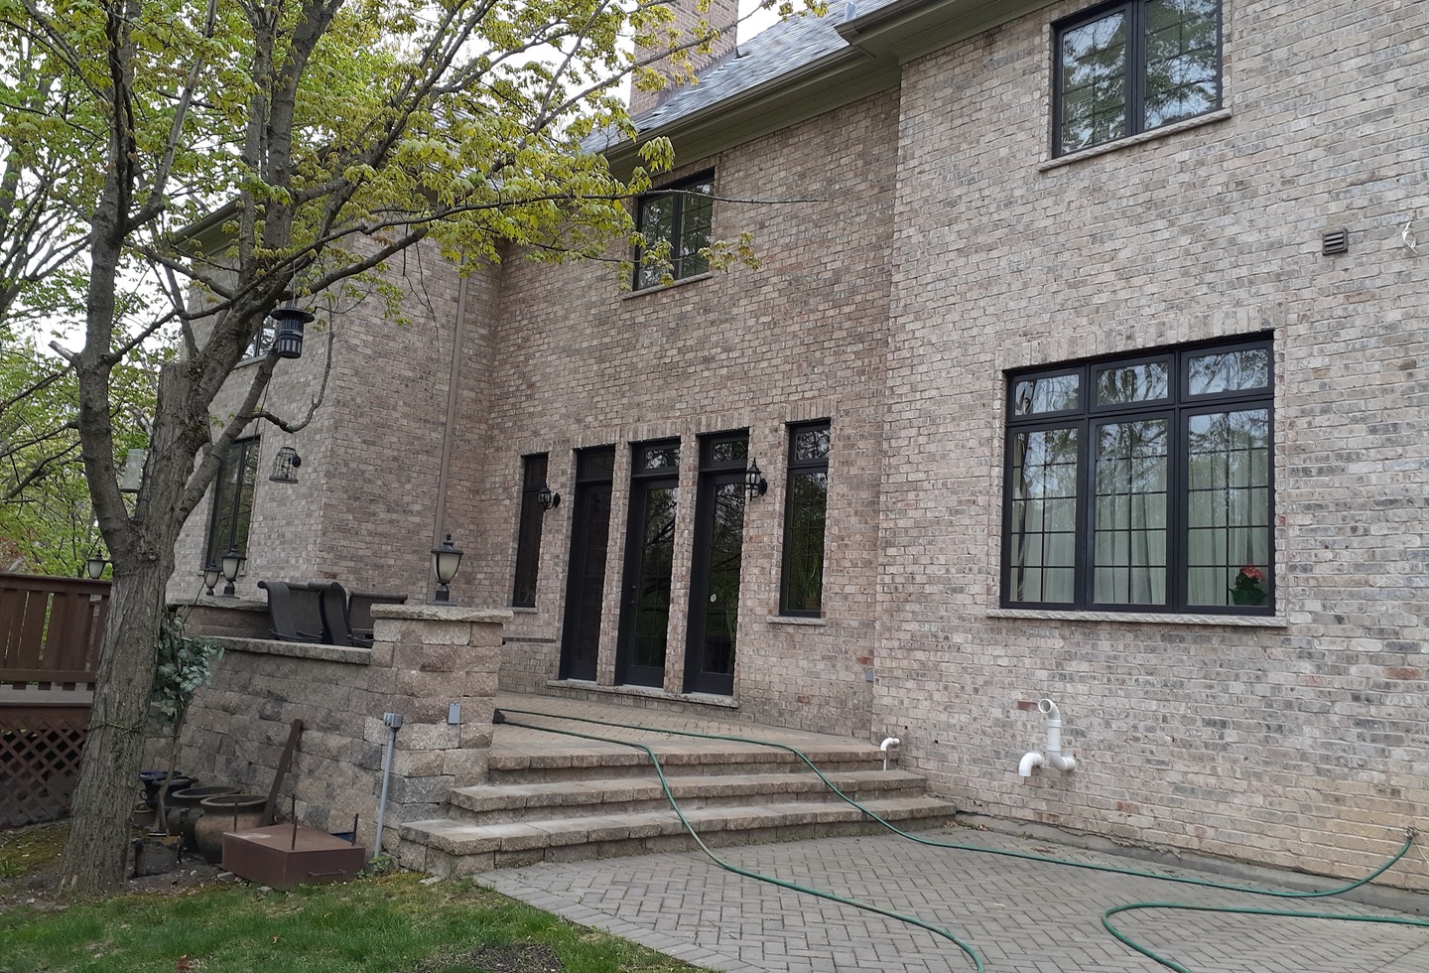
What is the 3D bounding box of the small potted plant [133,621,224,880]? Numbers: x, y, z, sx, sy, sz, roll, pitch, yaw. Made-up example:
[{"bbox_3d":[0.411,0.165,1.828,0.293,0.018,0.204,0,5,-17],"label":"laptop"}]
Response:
[{"bbox_3d":[-2.876,1.362,5.950,0.390,1.350,0.400,11,-11,-44],"label":"small potted plant"}]

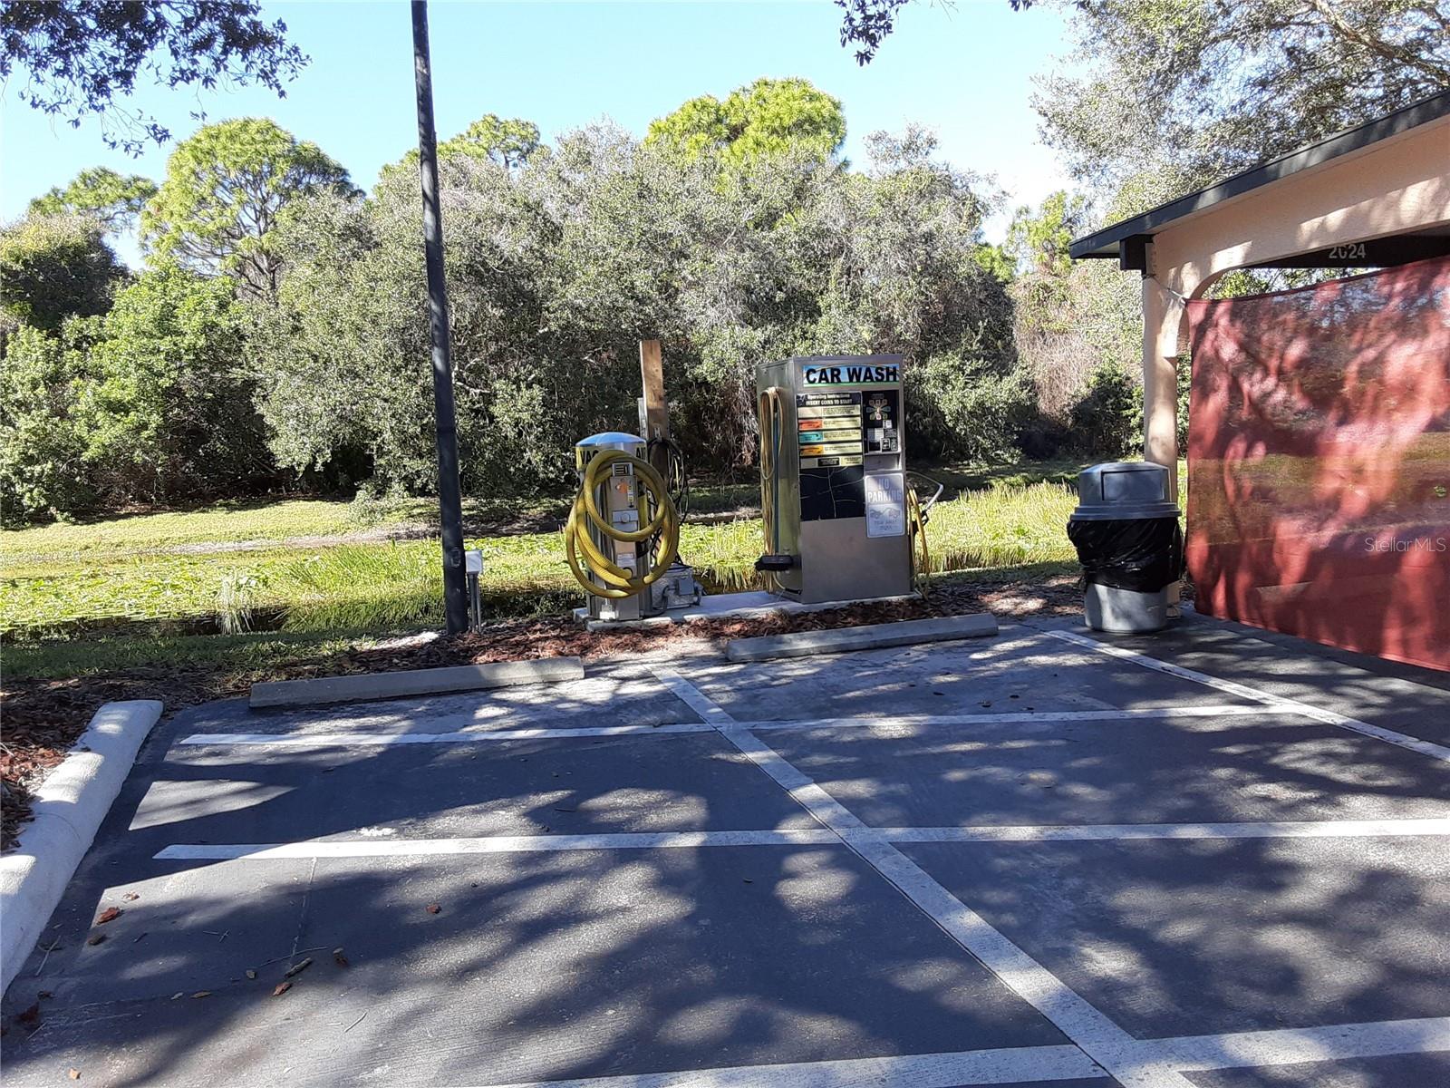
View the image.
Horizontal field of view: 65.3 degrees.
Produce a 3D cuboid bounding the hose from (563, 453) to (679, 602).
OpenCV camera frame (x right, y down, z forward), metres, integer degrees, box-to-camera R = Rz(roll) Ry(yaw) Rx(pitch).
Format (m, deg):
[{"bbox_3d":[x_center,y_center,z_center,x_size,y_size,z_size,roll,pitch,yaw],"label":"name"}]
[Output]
[{"bbox_3d":[-0.707,-0.137,7.800,0.710,0.950,0.300,-5,7,-16],"label":"hose"}]

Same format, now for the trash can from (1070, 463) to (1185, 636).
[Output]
[{"bbox_3d":[2.715,0.011,7.681,0.680,1.080,0.680,-2,6,9],"label":"trash can"}]

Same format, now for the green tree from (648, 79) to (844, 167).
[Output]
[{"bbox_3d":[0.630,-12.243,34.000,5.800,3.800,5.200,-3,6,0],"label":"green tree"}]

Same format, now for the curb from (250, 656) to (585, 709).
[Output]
[{"bbox_3d":[-1.707,0.770,6.395,1.814,0.110,0.150,-3,7,-16],"label":"curb"}]

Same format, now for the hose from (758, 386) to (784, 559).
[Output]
[{"bbox_3d":[0.354,-0.551,8.738,0.150,1.300,0.270,-5,7,-16],"label":"hose"}]

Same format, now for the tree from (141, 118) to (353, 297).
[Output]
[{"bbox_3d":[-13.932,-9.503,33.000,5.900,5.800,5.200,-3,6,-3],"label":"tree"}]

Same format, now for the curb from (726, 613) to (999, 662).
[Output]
[{"bbox_3d":[0.901,0.600,7.244,1.865,0.110,0.150,-4,7,-19],"label":"curb"}]

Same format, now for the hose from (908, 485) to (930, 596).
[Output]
[{"bbox_3d":[1.478,-0.018,8.810,0.160,0.860,0.270,-5,7,-16],"label":"hose"}]

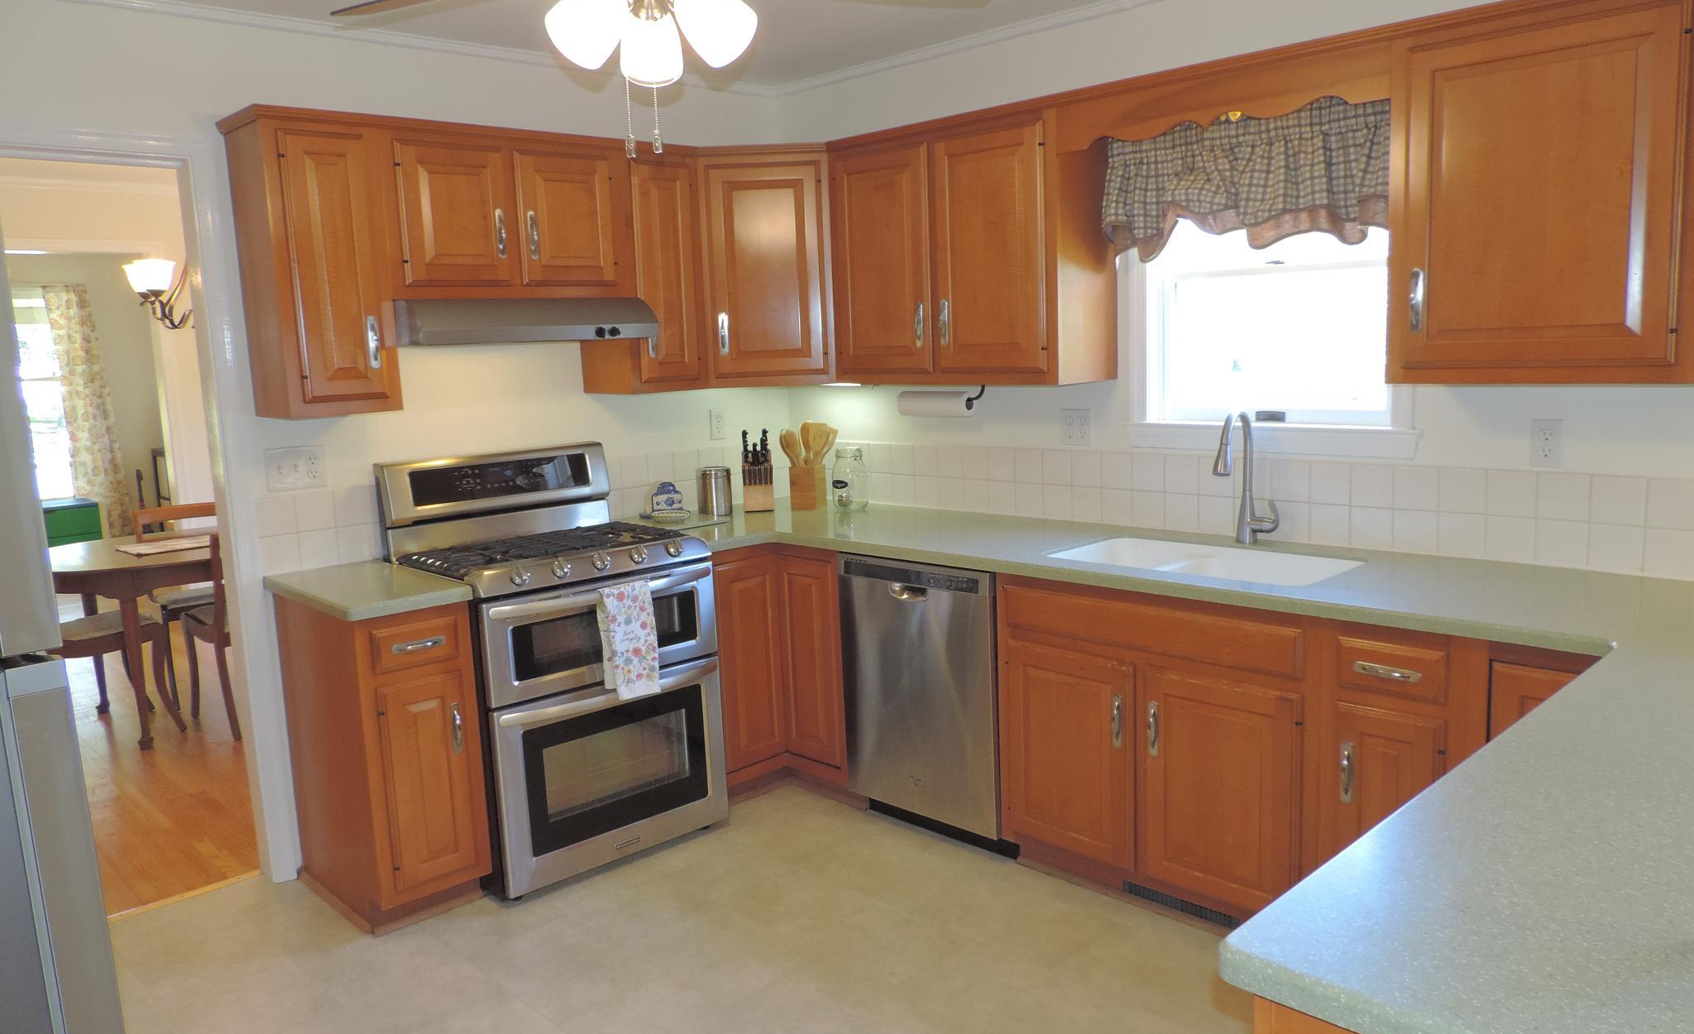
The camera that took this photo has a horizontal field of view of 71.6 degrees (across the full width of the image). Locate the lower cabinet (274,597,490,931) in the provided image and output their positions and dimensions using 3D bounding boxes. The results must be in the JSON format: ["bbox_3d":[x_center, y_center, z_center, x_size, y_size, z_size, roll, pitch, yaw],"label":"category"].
[{"bbox_3d":[-1.318,0.642,3.315,0.307,0.868,0.632,-10,12,-43],"label":"lower cabinet"}]

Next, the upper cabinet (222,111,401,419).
[{"bbox_3d":[-1.468,-0.675,3.247,0.302,0.786,0.317,-10,12,-43],"label":"upper cabinet"}]

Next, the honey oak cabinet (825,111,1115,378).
[{"bbox_3d":[0.368,-0.799,3.694,0.314,0.745,0.901,-10,12,-44],"label":"honey oak cabinet"}]

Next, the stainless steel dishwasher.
[{"bbox_3d":[0.412,0.492,3.704,0.595,0.802,0.601,-10,12,-43],"label":"stainless steel dishwasher"}]

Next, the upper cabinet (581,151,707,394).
[{"bbox_3d":[-0.690,-0.788,3.904,0.301,0.745,0.314,-10,12,-44],"label":"upper cabinet"}]

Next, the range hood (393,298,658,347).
[{"bbox_3d":[-1.008,-0.583,3.501,0.762,0.128,0.463,-10,12,-44],"label":"range hood"}]

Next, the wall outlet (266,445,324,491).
[{"bbox_3d":[-1.557,-0.136,3.321,0.161,0.117,0.010,-10,12,-44],"label":"wall outlet"}]

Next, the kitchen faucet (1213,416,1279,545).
[{"bbox_3d":[1.055,-0.100,3.110,0.216,0.368,0.114,-10,12,-44],"label":"kitchen faucet"}]

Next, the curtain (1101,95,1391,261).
[{"bbox_3d":[1.040,-0.885,3.086,0.116,0.379,0.855,-10,12,-44],"label":"curtain"}]

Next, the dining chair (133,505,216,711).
[{"bbox_3d":[-3.018,0.389,5.514,0.470,0.860,0.545,-10,12,-43],"label":"dining chair"}]

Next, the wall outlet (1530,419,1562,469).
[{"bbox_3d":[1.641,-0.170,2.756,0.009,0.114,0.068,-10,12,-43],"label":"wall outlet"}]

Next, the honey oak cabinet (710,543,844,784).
[{"bbox_3d":[-0.216,0.412,4.079,0.920,0.761,0.920,-10,12,-44],"label":"honey oak cabinet"}]

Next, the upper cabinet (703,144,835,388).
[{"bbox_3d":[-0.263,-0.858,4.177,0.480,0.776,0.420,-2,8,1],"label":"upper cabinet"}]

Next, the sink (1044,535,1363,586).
[{"bbox_3d":[0.922,0.208,3.072,0.380,0.197,0.730,-10,12,-43],"label":"sink"}]

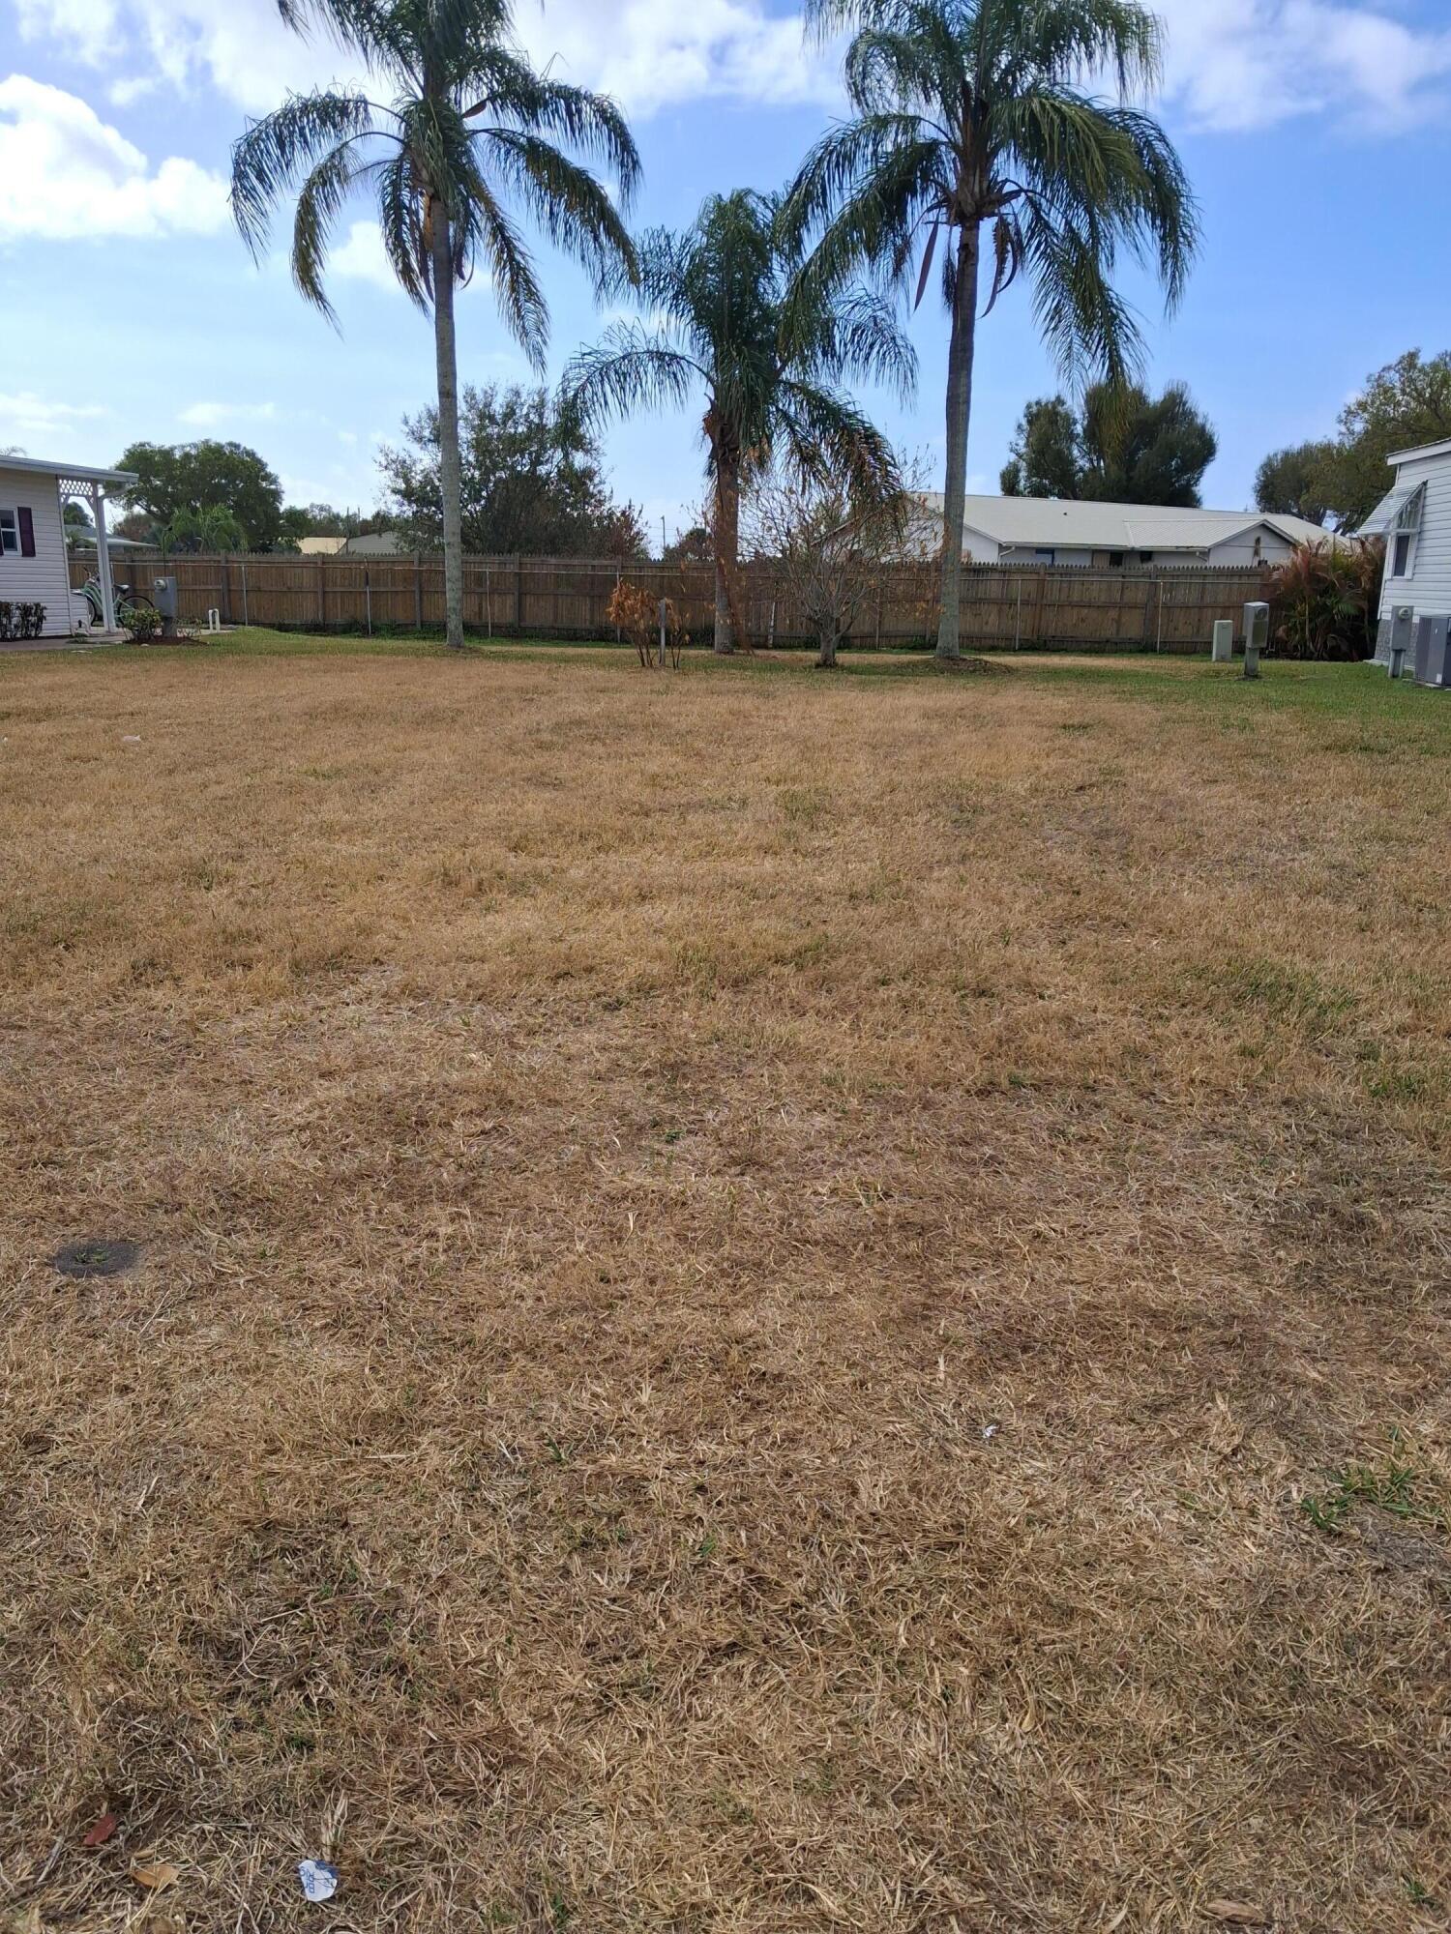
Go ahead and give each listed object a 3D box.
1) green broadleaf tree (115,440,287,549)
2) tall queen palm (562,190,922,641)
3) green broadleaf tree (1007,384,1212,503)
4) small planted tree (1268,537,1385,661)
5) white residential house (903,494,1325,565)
[{"bbox_3d":[-28.217,-24.452,81.607,9.400,7.800,9.200,1,15,0],"label":"green broadleaf tree"},{"bbox_3d":[0.259,-10.428,29.308,6.700,8.500,6.500,1,15,0],"label":"tall queen palm"},{"bbox_3d":[17.537,-21.681,69.685,9.800,10.300,9.000,1,15,0],"label":"green broadleaf tree"},{"bbox_3d":[13.112,-7.957,32.478,2.700,2.600,2.300,3,15,6],"label":"small planted tree"},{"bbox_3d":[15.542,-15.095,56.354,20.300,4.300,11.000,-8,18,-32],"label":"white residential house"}]

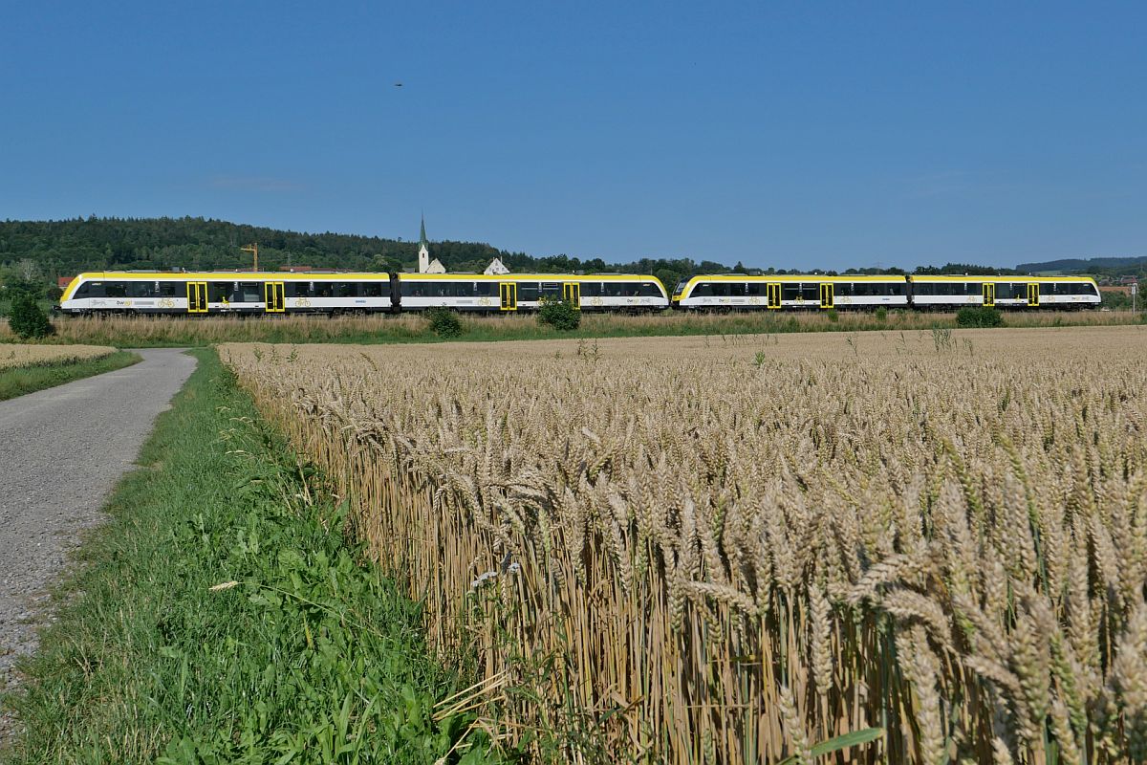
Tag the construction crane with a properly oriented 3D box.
[{"bbox_3d":[-150.500,-53.700,548.400,3.500,23.500,25.000,0,5,0],"label":"construction crane"}]

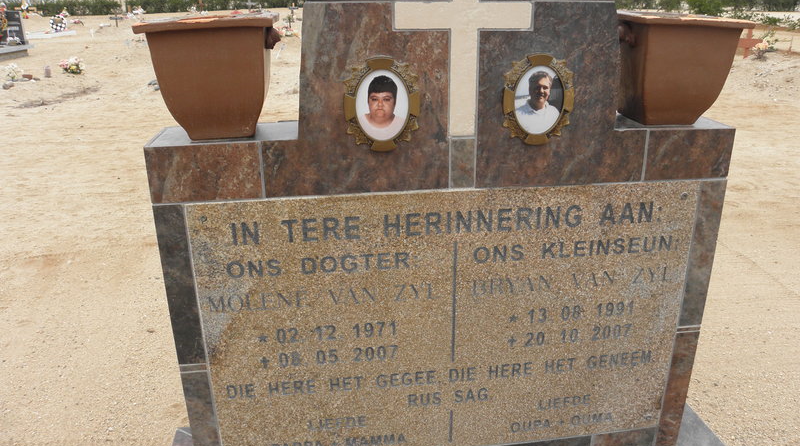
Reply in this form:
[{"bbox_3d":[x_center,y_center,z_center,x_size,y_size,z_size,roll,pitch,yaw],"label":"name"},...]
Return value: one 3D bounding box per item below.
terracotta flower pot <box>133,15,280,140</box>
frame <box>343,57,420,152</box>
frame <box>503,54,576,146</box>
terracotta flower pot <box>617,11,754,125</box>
[{"bbox_3d":[-0.325,-0.261,1.081,0.217,0.203,0.217,-3,21,-8],"label":"terracotta flower pot"},{"bbox_3d":[-0.029,-0.202,1.040,0.131,0.162,0.018,-3,21,-7],"label":"frame"},{"bbox_3d":[0.251,-0.217,1.073,0.131,0.162,0.018,-3,21,-7],"label":"frame"},{"bbox_3d":[0.525,-0.306,1.194,0.217,0.203,0.217,-2,21,-4],"label":"terracotta flower pot"}]

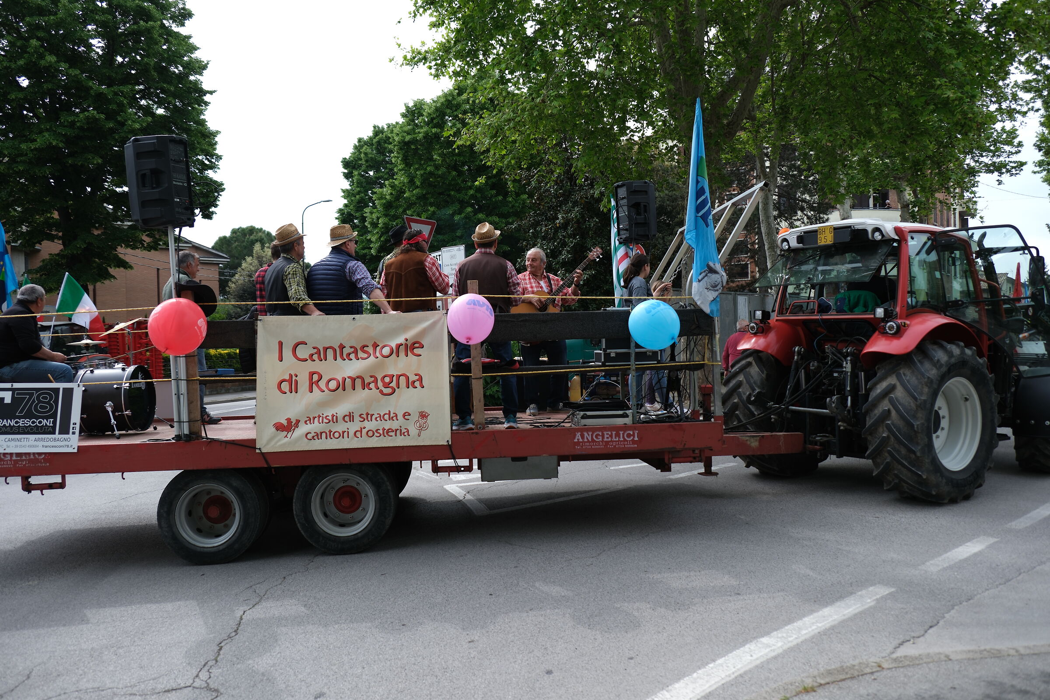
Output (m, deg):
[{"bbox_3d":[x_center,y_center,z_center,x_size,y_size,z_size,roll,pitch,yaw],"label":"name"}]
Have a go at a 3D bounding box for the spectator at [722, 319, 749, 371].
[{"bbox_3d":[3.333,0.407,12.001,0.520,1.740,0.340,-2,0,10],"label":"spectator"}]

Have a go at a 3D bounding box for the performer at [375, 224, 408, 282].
[{"bbox_3d":[-1.125,-0.255,7.351,0.520,1.820,0.420,-2,0,30],"label":"performer"}]

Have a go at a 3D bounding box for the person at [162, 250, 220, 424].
[{"bbox_3d":[-3.262,-0.120,7.699,0.500,1.710,0.520,-2,0,-12],"label":"person"}]

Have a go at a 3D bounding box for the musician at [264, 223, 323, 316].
[{"bbox_3d":[-1.865,-0.143,6.250,0.440,1.710,0.520,-2,1,-35],"label":"musician"}]

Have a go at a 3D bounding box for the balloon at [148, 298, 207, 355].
[{"bbox_3d":[-2.506,-0.169,5.680,0.400,0.410,0.400,-2,1,0],"label":"balloon"}]

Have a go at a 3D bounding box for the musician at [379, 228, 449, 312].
[{"bbox_3d":[-0.952,-0.184,6.881,0.580,1.740,0.440,-2,0,20],"label":"musician"}]

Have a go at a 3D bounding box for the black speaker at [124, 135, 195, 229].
[{"bbox_3d":[-2.990,-1.378,6.450,0.370,0.690,0.420,-5,0,13],"label":"black speaker"}]

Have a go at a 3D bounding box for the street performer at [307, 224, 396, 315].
[{"bbox_3d":[-1.390,-0.144,6.280,0.600,1.720,0.480,-1,1,43],"label":"street performer"}]

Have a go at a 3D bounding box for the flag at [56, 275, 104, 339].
[{"bbox_3d":[-7.234,-0.727,12.800,0.740,1.030,0.220,-2,0,0],"label":"flag"}]

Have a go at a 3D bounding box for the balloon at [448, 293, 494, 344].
[{"bbox_3d":[-0.399,-0.230,5.800,0.347,0.374,0.347,-2,1,0],"label":"balloon"}]

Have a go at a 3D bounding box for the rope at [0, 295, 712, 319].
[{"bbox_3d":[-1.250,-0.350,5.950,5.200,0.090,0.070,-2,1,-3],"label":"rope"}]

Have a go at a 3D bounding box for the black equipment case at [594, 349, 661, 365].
[{"bbox_3d":[0.838,0.057,6.480,0.465,0.127,0.360,-2,0,-6],"label":"black equipment case"}]

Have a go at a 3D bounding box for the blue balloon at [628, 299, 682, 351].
[{"bbox_3d":[0.965,-0.193,5.880,0.380,0.372,0.375,-2,1,0],"label":"blue balloon"}]

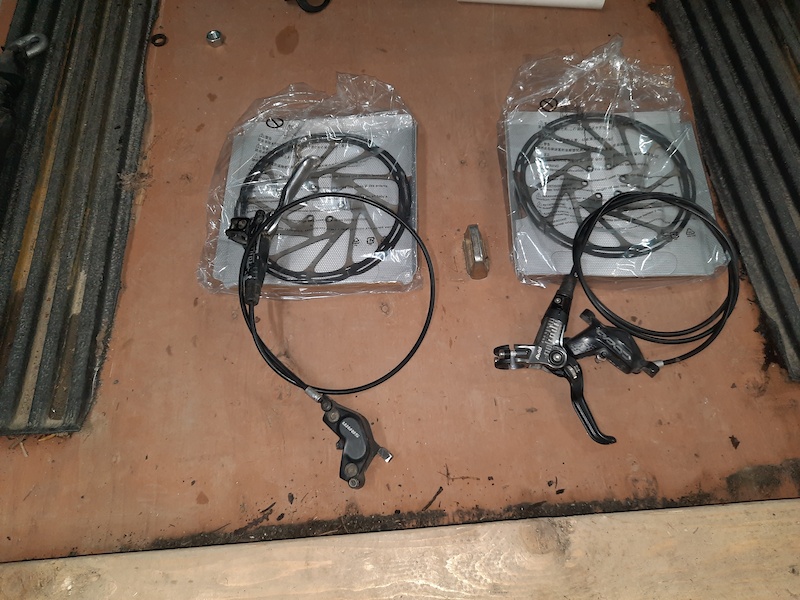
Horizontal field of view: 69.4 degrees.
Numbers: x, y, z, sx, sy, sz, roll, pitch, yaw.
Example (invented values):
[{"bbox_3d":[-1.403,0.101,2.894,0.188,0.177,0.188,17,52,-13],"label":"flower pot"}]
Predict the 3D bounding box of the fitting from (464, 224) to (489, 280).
[{"bbox_3d":[0.084,-0.051,0.629,0.026,0.019,0.057,-4,66,0],"label":"fitting"}]

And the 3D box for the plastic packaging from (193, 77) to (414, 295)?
[{"bbox_3d":[-0.099,-0.143,0.670,0.234,0.026,0.296,-1,66,1],"label":"plastic packaging"}]

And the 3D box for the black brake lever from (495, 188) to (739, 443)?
[{"bbox_3d":[0.238,0.001,0.591,0.163,0.040,0.298,37,72,16],"label":"black brake lever"}]

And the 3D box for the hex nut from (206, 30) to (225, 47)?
[{"bbox_3d":[-0.249,-0.350,0.773,0.020,0.010,0.019,-1,66,1],"label":"hex nut"}]

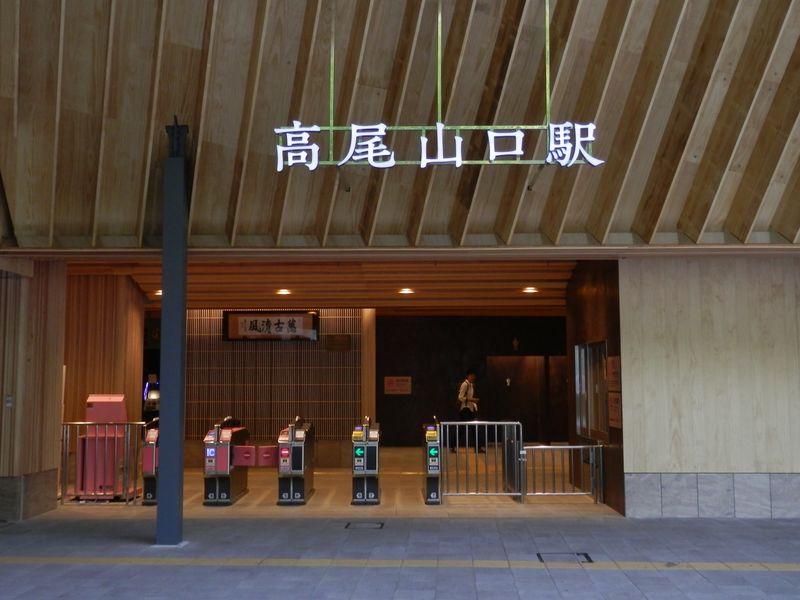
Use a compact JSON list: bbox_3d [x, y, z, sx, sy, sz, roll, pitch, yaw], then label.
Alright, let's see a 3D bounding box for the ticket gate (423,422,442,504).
[{"bbox_3d":[0.388,1.989,11.773,0.190,1.020,1.460,0,-5,-1],"label":"ticket gate"}]

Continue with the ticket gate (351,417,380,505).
[{"bbox_3d":[-0.412,1.992,11.773,0.330,1.020,1.460,0,-5,-1],"label":"ticket gate"}]

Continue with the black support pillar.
[{"bbox_3d":[-2.176,0.277,8.888,0.210,4.040,0.210,0,-5,-1],"label":"black support pillar"}]

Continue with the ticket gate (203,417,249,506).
[{"bbox_3d":[-2.180,2.004,11.773,0.330,1.020,1.460,0,-5,-1],"label":"ticket gate"}]

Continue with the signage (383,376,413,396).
[{"bbox_3d":[-0.037,1.879,20.200,0.603,0.400,0.030,0,-5,-1],"label":"signage"}]

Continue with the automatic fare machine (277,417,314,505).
[{"bbox_3d":[-1.292,1.999,11.773,0.330,1.020,1.460,0,-5,-1],"label":"automatic fare machine"}]

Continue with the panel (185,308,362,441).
[{"bbox_3d":[-2.164,1.243,15.450,3.077,2.184,0.100,0,-5,-1],"label":"panel"}]

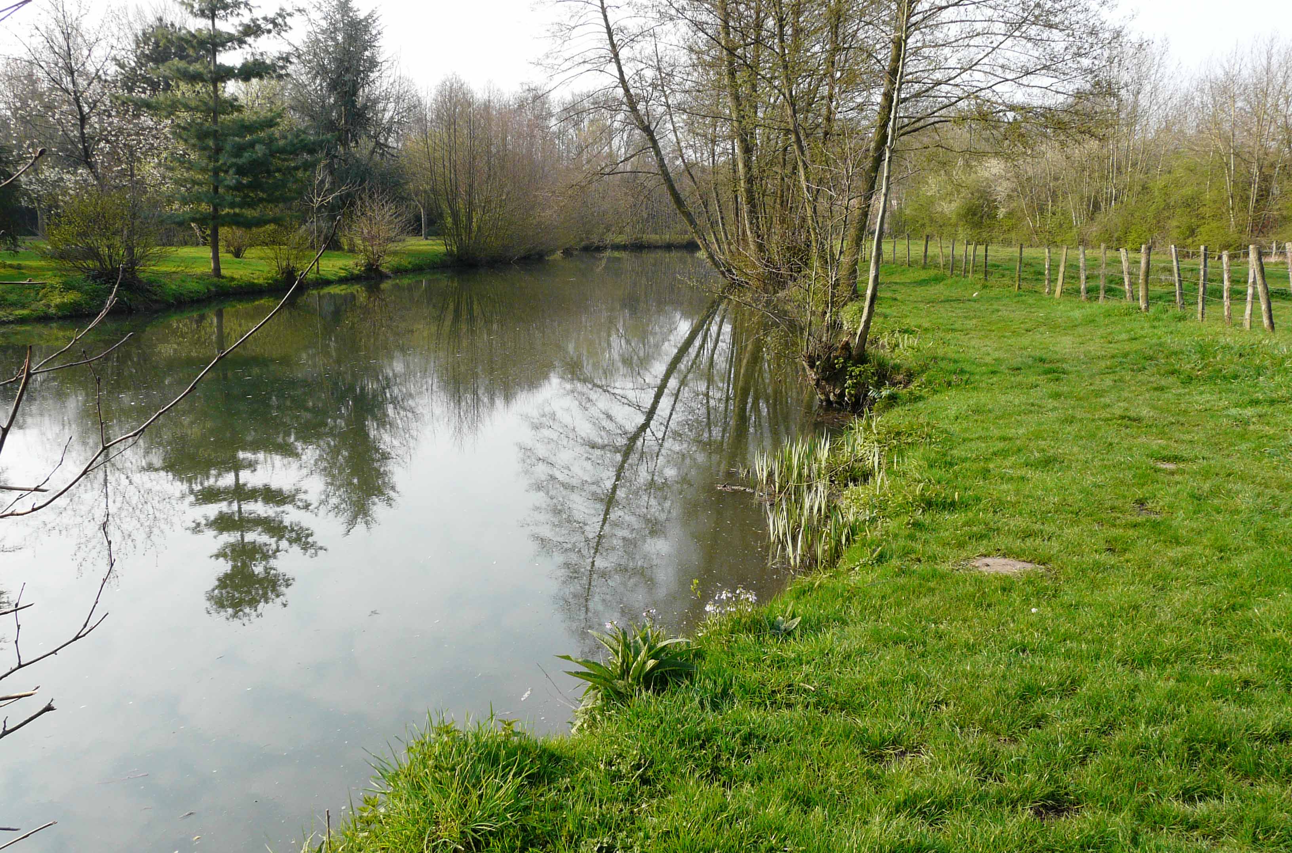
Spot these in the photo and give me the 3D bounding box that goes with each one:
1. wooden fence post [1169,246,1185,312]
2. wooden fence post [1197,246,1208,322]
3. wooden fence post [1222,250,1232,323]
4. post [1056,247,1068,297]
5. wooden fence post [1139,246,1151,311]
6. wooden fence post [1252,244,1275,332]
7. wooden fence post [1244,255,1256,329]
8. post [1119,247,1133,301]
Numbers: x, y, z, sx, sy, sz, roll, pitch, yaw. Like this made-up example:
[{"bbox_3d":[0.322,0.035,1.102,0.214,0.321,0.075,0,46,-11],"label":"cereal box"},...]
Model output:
[{"bbox_3d":[10.140,-2.834,19.941,0.105,1.250,0.105,-7,6,28],"label":"wooden fence post"},{"bbox_3d":[9.222,-2.355,17.301,0.105,1.255,0.105,2,10,28],"label":"wooden fence post"},{"bbox_3d":[9.469,-2.250,17.024,0.105,1.196,0.105,-2,8,29],"label":"wooden fence post"},{"bbox_3d":[9.506,-3.517,23.877,0.115,1.184,0.115,8,13,20],"label":"post"},{"bbox_3d":[9.322,-2.751,19.500,0.155,1.242,0.155,2,10,25],"label":"wooden fence post"},{"bbox_3d":[9.184,-2.052,15.563,0.135,1.310,0.135,-10,4,31],"label":"wooden fence post"},{"bbox_3d":[9.128,-2.084,15.799,0.105,1.262,0.105,3,11,30],"label":"wooden fence post"},{"bbox_3d":[10.243,-3.204,22.239,0.115,1.154,0.115,-7,7,25],"label":"post"}]

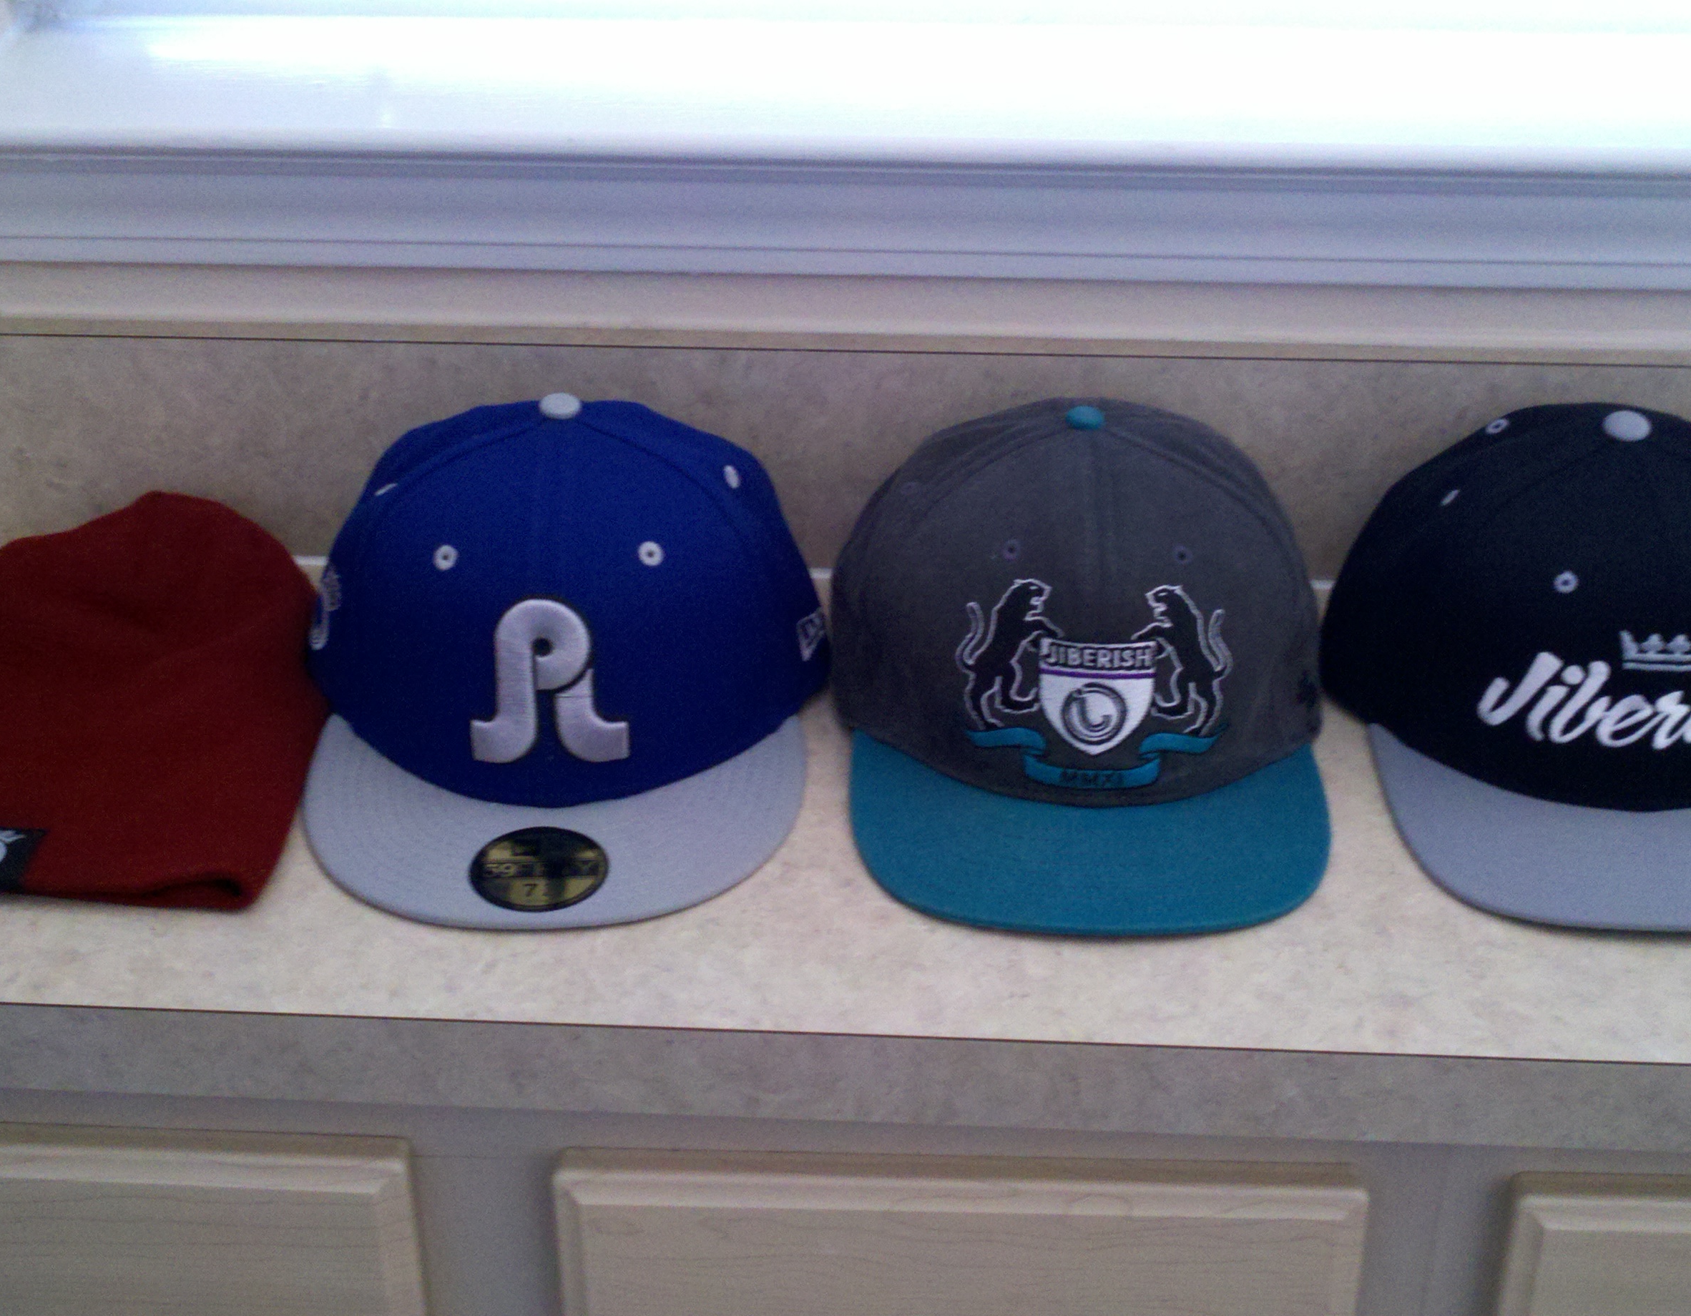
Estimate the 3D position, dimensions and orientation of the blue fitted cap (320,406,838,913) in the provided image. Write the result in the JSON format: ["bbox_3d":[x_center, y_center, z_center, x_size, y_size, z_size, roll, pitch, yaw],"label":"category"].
[{"bbox_3d":[-0.098,-0.025,0.857,0.184,0.122,0.257,-1,31,-1],"label":"blue fitted cap"}]

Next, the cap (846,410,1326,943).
[{"bbox_3d":[0.085,-0.020,0.851,0.180,0.120,0.255,2,31,3],"label":"cap"}]

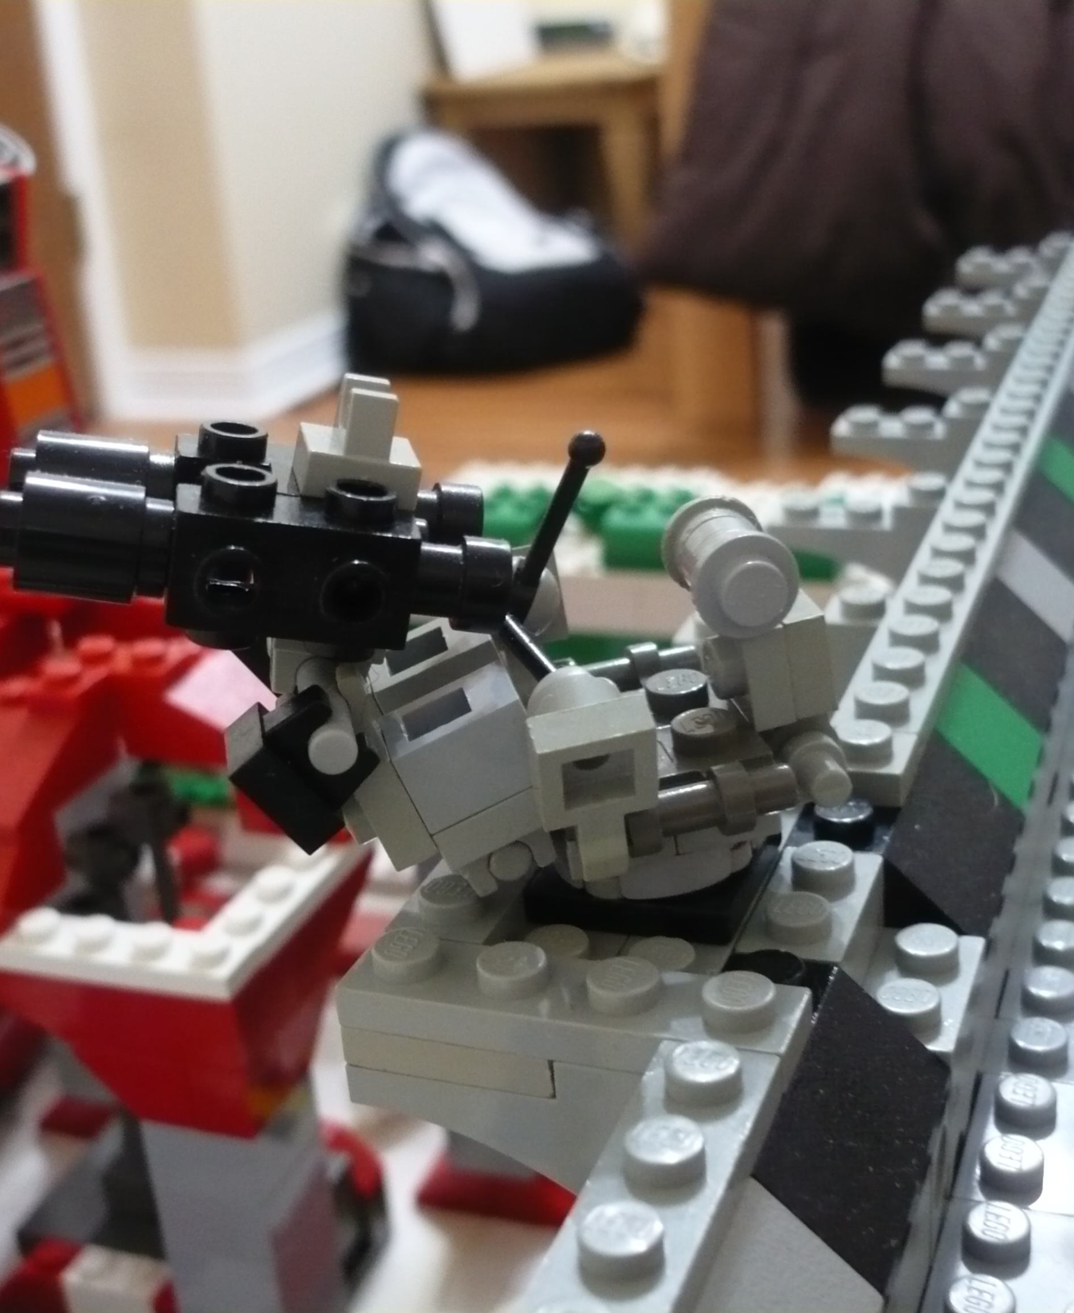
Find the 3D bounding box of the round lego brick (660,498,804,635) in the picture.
[{"bbox_3d":[0.015,-0.007,0.137,0.008,0.008,0.011,-11,23,-10],"label":"round lego brick"}]

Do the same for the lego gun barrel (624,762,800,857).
[{"bbox_3d":[0.013,0.011,0.130,0.014,0.006,0.005,-11,23,-10],"label":"lego gun barrel"}]

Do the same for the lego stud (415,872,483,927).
[{"bbox_3d":[-0.006,0.018,0.132,0.005,0.002,0.005,-5,22,2],"label":"lego stud"}]

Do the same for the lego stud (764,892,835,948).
[{"bbox_3d":[0.019,0.020,0.131,0.005,0.002,0.005,3,24,22],"label":"lego stud"}]

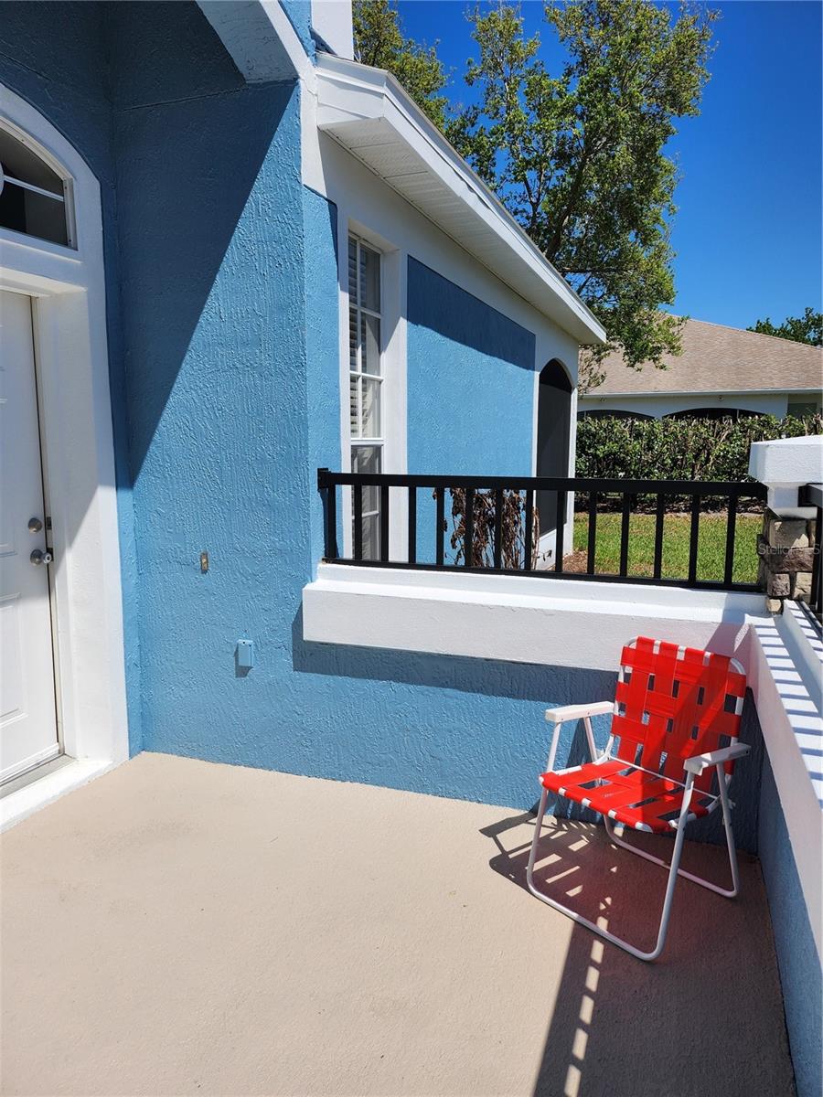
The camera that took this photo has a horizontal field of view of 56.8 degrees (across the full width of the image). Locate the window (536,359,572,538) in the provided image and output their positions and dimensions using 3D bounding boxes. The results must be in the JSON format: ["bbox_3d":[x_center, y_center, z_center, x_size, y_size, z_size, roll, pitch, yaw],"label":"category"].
[{"bbox_3d":[1.650,-1.213,8.964,0.120,1.943,2.215,3,9,20],"label":"window"}]

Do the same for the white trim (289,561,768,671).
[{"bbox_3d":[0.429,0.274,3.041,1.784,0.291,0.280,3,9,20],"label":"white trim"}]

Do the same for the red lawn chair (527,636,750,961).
[{"bbox_3d":[0.735,0.752,2.489,0.508,0.821,0.565,-7,11,-40],"label":"red lawn chair"}]

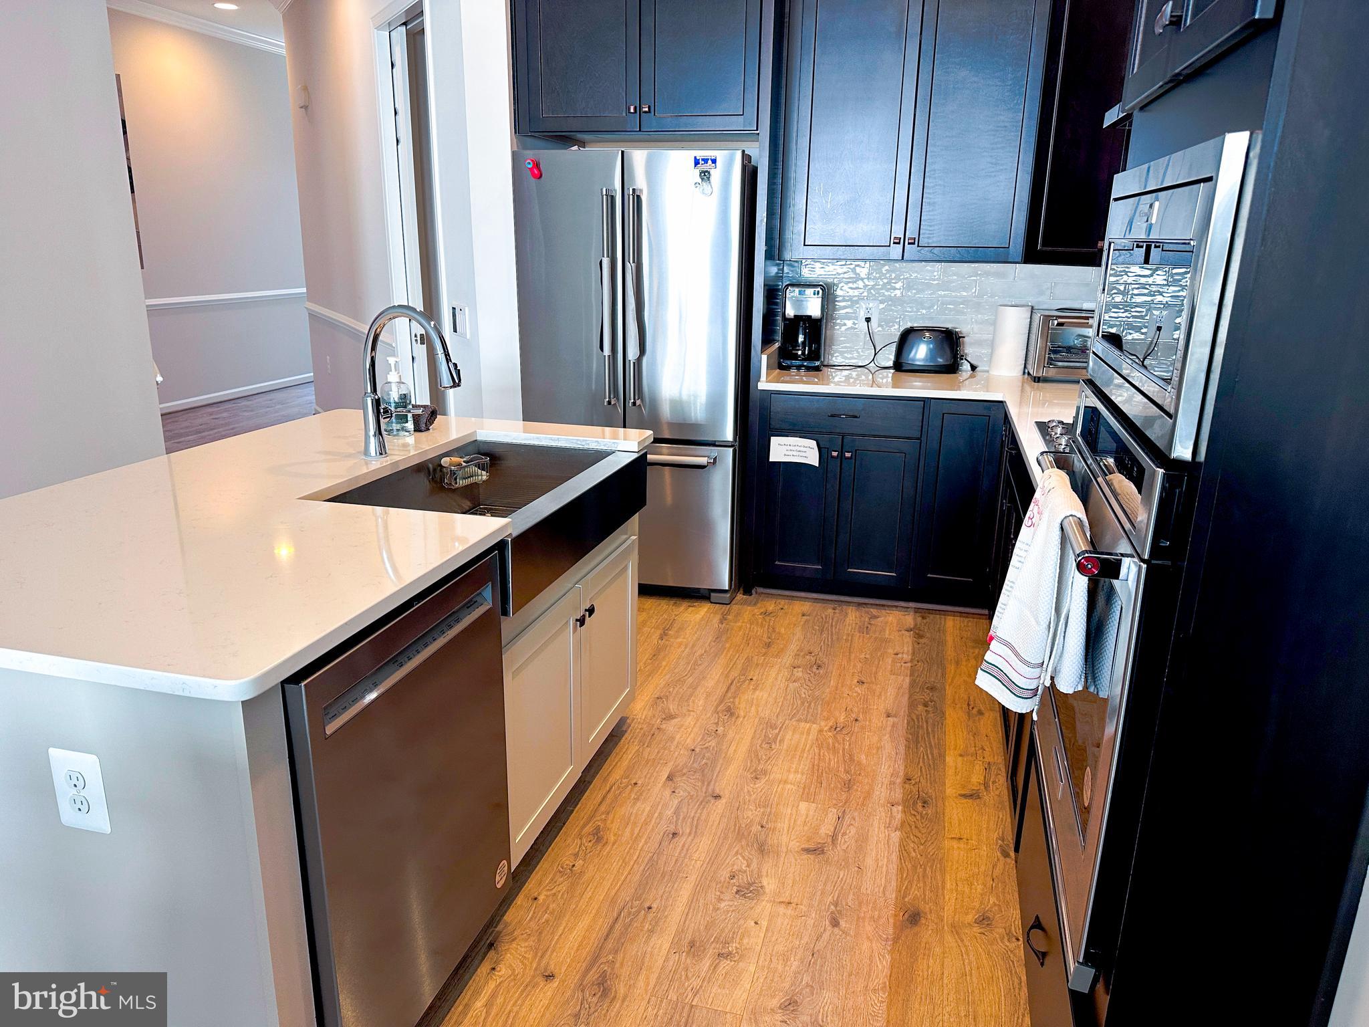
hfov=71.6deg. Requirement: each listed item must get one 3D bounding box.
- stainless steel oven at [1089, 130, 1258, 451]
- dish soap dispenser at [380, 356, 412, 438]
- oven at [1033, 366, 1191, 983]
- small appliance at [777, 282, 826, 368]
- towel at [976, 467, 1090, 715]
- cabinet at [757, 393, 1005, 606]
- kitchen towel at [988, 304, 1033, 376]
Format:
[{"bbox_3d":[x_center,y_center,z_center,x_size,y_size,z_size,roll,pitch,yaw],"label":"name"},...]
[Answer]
[{"bbox_3d":[0.913,-0.302,1.310,0.540,0.350,0.755,5,17,14],"label":"stainless steel oven"},{"bbox_3d":[-0.815,-0.332,2.679,0.085,0.212,0.075,-9,19,-29],"label":"dish soap dispenser"},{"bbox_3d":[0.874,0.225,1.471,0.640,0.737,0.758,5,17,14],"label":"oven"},{"bbox_3d":[0.527,-0.819,4.157,0.190,0.363,0.245,4,16,12],"label":"small appliance"},{"bbox_3d":[0.550,0.145,1.481,0.125,0.410,0.340,5,17,14],"label":"towel"},{"bbox_3d":[0.822,-0.113,4.098,0.955,0.876,0.620,4,16,12],"label":"cabinet"},{"bbox_3d":[1.401,-0.741,4.077,0.140,0.283,0.140,4,16,12],"label":"kitchen towel"}]

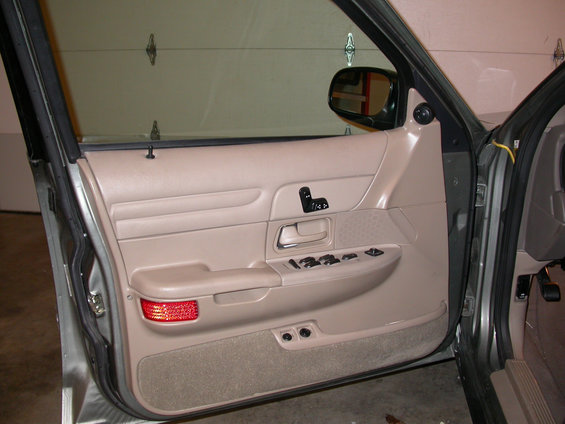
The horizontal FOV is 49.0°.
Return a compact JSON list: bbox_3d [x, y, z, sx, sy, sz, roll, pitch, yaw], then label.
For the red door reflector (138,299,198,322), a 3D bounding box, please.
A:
[{"bbox_3d":[-0.250,0.218,1.376,0.122,0.045,0.025,0,14,-2],"label":"red door reflector"}]

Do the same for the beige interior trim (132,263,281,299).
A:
[{"bbox_3d":[-0.180,0.152,1.427,0.330,0.050,0.090,-6,15,-24],"label":"beige interior trim"}]

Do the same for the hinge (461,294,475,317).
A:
[{"bbox_3d":[0.580,0.293,1.945,0.045,0.072,0.045,2,14,8],"label":"hinge"}]

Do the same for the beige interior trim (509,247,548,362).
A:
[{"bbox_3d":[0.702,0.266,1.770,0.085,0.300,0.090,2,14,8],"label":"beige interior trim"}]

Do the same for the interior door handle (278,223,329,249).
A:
[{"bbox_3d":[0.051,0.059,1.572,0.129,0.050,0.035,-6,15,-24],"label":"interior door handle"}]

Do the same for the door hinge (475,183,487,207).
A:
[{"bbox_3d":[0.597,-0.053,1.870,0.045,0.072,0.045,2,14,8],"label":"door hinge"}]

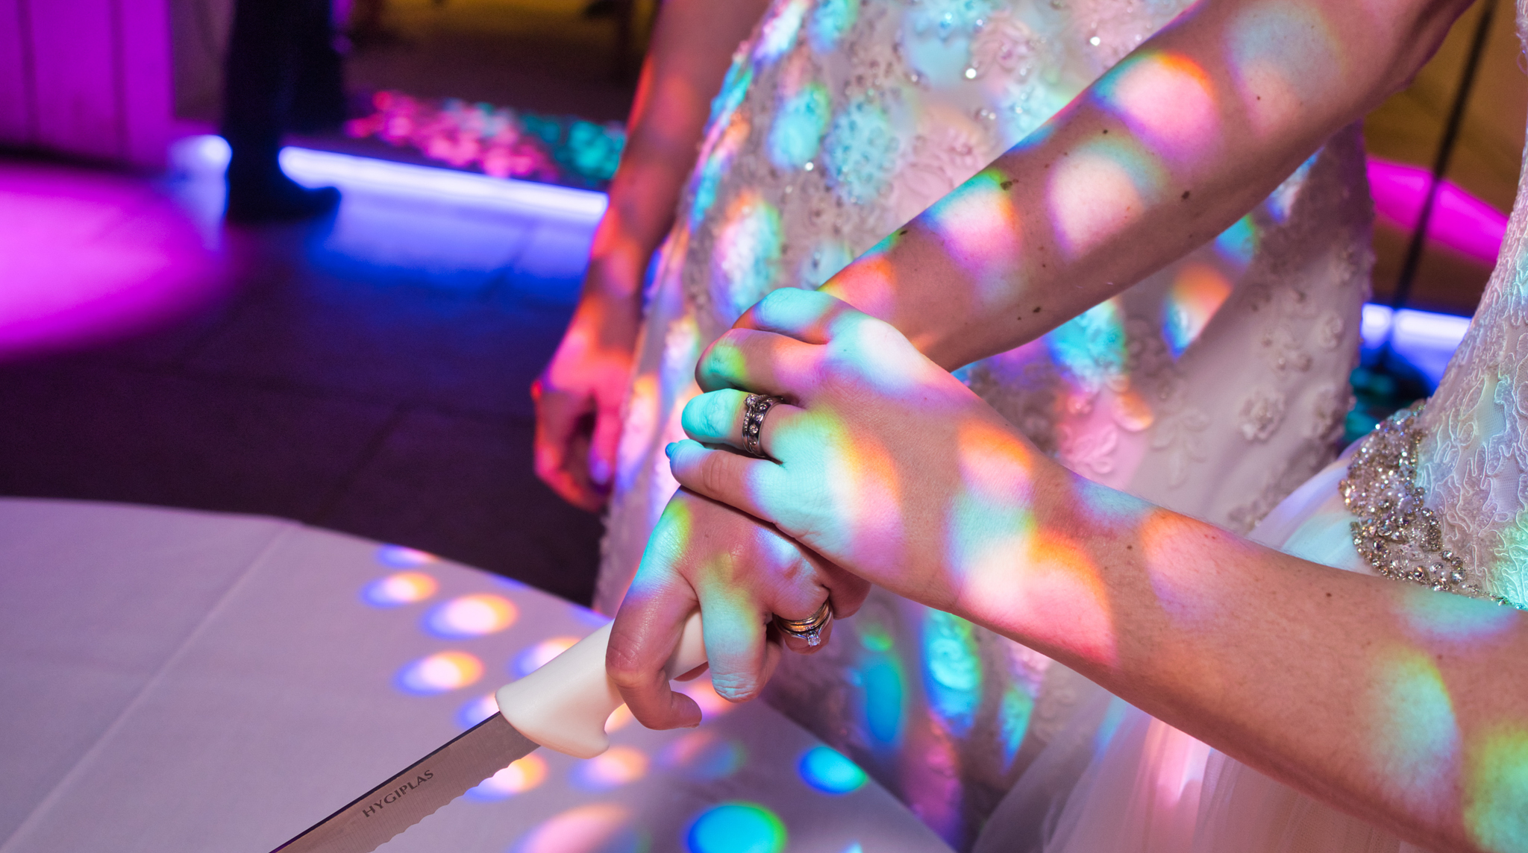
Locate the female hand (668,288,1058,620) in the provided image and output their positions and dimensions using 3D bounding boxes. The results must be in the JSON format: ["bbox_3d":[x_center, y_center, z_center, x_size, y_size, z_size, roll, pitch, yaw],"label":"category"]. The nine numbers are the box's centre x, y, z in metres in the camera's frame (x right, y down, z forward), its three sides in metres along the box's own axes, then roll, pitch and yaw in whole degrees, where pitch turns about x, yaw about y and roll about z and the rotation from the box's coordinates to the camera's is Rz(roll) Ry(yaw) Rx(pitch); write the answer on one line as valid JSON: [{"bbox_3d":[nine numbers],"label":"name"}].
[{"bbox_3d":[0.037,0.007,0.570,0.130,0.088,0.063,27,-11,16],"label":"female hand"}]

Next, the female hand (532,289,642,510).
[{"bbox_3d":[-0.109,-0.016,1.070,0.065,0.140,0.078,-4,29,-20],"label":"female hand"}]

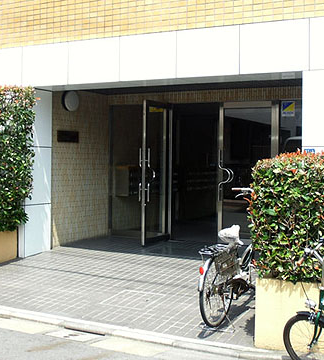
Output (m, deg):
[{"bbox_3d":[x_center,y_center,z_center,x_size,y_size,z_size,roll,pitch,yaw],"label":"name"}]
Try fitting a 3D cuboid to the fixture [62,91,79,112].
[{"bbox_3d":[-1.381,-1.186,9.850,0.100,0.315,0.315,1,2,30],"label":"fixture"}]

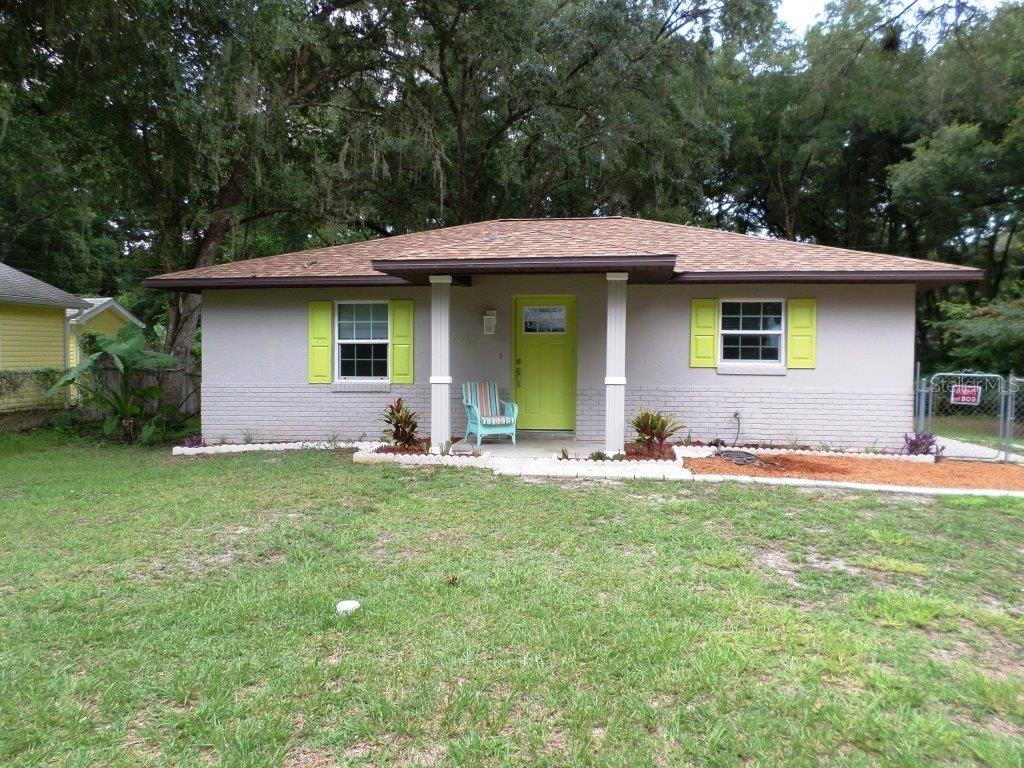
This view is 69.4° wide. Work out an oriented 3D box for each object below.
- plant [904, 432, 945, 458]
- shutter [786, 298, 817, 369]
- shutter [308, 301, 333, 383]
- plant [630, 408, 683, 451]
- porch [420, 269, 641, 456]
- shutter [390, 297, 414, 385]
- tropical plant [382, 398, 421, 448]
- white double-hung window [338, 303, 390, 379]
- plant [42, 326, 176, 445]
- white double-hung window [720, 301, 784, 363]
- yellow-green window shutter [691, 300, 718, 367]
[{"bbox_3d":[5.749,0.858,10.319,0.520,0.360,0.450,0,2,6],"label":"plant"},{"bbox_3d":[4.241,-0.729,10.843,0.406,1.030,0.040,0,2,6],"label":"shutter"},{"bbox_3d":[-2.985,-0.644,11.556,0.380,1.285,0.040,0,2,6],"label":"shutter"},{"bbox_3d":[2.018,0.635,10.328,0.690,0.570,0.580,0,2,6],"label":"plant"},{"bbox_3d":[0.311,-0.312,10.393,2.706,2.438,1.791,0,2,6],"label":"porch"},{"bbox_3d":[-1.695,-0.645,11.429,0.378,1.302,0.040,0,2,6],"label":"shutter"},{"bbox_3d":[-1.589,0.556,10.680,0.530,0.730,0.520,0,2,6],"label":"tropical plant"},{"bbox_3d":[-2.326,-0.658,11.536,0.860,1.296,0.090,0,2,6],"label":"white double-hung window"},{"bbox_3d":[-6.621,-0.008,12.255,1.950,1.900,1.600,0,2,6],"label":"plant"},{"bbox_3d":[3.555,-0.761,10.954,0.938,1.001,0.090,0,2,6],"label":"white double-hung window"},{"bbox_3d":[2.855,-0.745,10.978,0.392,1.028,0.040,0,2,6],"label":"yellow-green window shutter"}]

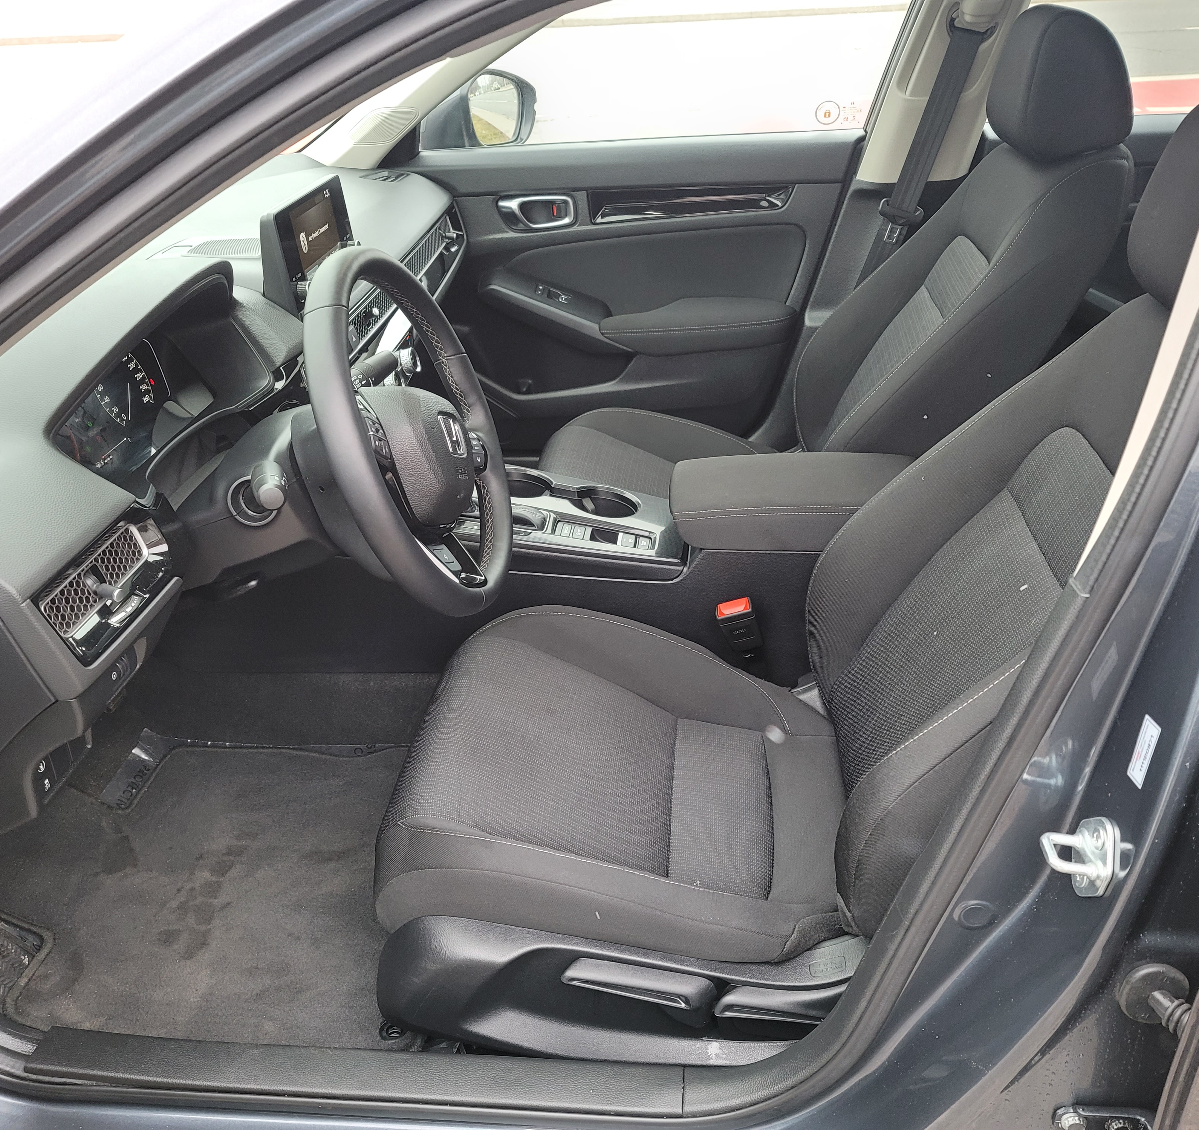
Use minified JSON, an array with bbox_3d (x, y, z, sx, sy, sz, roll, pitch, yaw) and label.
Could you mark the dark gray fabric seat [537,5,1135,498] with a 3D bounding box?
[{"bbox_3d":[0.286,-0.389,1.689,0.880,0.830,0.530,1,28,6],"label":"dark gray fabric seat"}]

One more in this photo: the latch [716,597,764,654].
[{"bbox_3d":[0.180,0.081,1.414,0.044,0.074,0.026,-12,26,13],"label":"latch"}]

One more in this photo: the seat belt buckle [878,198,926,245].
[{"bbox_3d":[0.523,-0.597,1.891,0.068,0.076,0.020,14,38,-1],"label":"seat belt buckle"}]

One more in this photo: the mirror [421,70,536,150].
[{"bbox_3d":[-0.227,-0.883,2.128,0.180,0.160,0.225,6,30,16],"label":"mirror"}]

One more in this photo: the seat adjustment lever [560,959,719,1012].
[{"bbox_3d":[0.034,0.375,0.973,0.135,0.025,0.030,9,29,2],"label":"seat adjustment lever"}]

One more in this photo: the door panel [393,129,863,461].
[{"bbox_3d":[0.021,-0.480,2.049,0.900,0.610,0.130,1,28,6],"label":"door panel"}]

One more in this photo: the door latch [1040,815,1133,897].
[{"bbox_3d":[0.314,0.190,0.713,0.041,0.058,0.038,1,28,6],"label":"door latch"}]

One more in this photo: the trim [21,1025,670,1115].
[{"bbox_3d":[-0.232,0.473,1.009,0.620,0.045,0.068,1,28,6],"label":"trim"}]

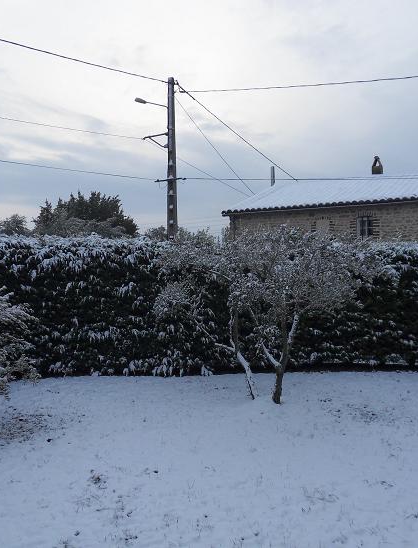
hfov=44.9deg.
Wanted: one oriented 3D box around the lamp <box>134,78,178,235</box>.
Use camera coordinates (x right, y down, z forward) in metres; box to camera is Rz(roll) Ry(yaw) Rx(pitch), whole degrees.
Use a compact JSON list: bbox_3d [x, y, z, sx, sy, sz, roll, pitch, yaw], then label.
[{"bbox_3d":[-1.872,-2.565,18.110,1.550,8.950,0.420,-1,-1,22],"label":"lamp"}]

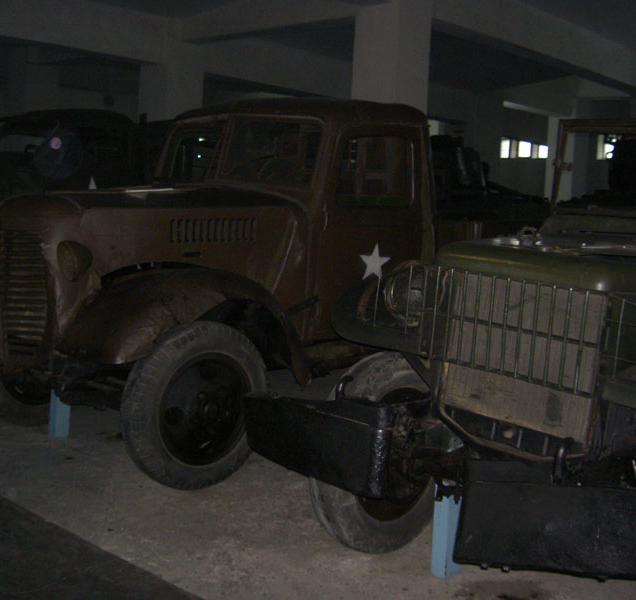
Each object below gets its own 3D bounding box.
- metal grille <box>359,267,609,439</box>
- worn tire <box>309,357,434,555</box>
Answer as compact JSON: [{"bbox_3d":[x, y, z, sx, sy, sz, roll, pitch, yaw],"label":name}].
[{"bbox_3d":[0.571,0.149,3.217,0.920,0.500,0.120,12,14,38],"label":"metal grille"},{"bbox_3d":[0.308,0.651,3.862,0.180,0.870,0.870,10,11,44],"label":"worn tire"}]

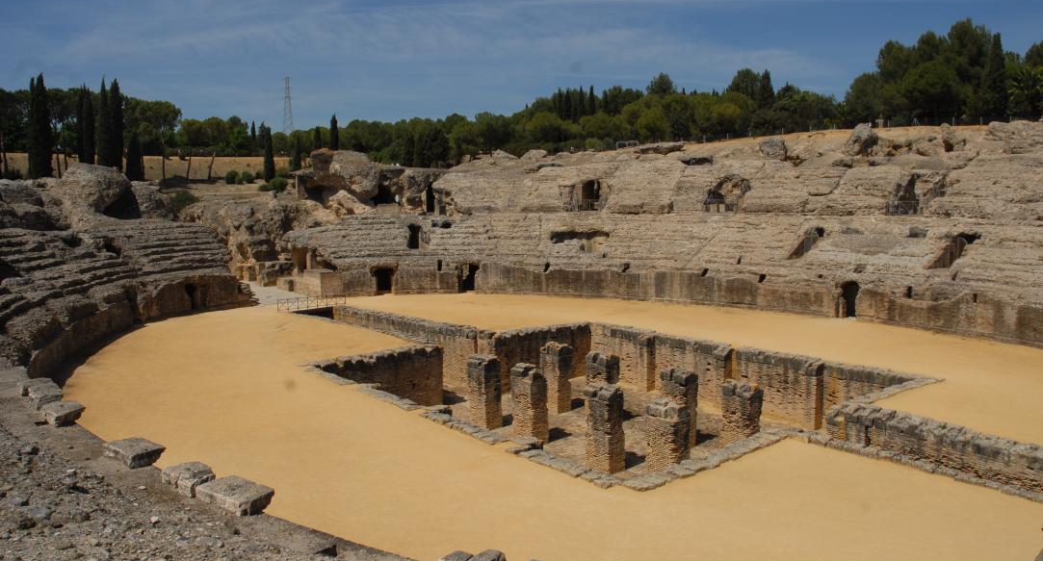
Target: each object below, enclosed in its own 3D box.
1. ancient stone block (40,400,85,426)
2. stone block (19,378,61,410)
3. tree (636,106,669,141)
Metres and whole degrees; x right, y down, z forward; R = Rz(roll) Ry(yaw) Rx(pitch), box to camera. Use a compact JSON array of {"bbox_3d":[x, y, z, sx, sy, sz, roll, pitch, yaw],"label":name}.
[{"bbox_3d":[-11.256,3.265,19.228,1.015,0.280,0.729,5,8,43],"label":"ancient stone block"},{"bbox_3d":[-12.969,3.050,21.116,0.837,0.327,1.662,-5,7,-36],"label":"stone block"},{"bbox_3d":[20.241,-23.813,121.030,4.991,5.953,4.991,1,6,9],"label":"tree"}]

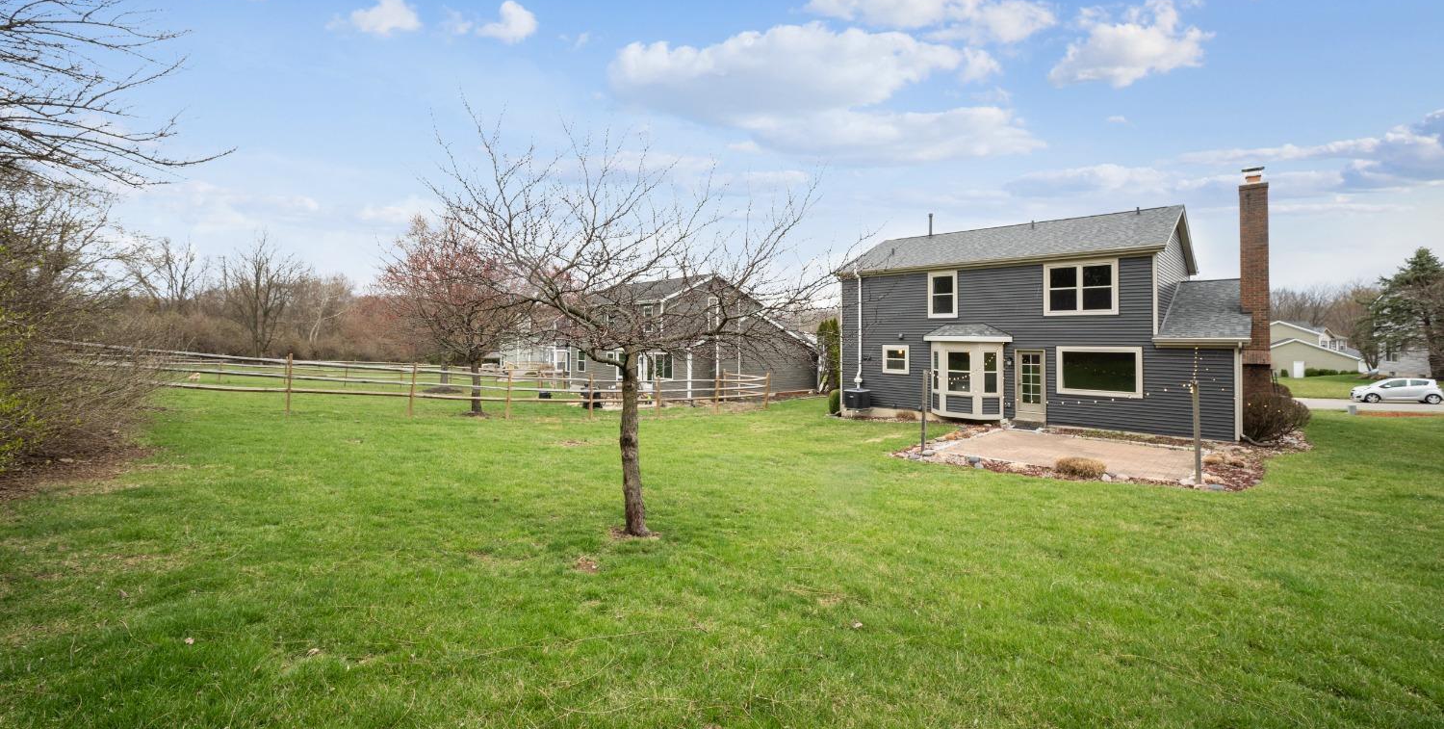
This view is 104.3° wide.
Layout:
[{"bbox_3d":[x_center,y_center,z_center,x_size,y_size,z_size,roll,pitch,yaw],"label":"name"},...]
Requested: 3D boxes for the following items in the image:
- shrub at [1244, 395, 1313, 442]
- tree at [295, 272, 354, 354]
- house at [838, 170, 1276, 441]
[{"bbox_3d":[15.050,1.440,15.280,1.400,1.290,1.550,3,4,44],"label":"shrub"},{"bbox_3d":[-38.199,-5.049,54.000,5.000,8.000,5.000,-2,4,-35],"label":"tree"},{"bbox_3d":[12.406,-1.943,21.968,13.016,7.654,9.652,3,4,44],"label":"house"}]

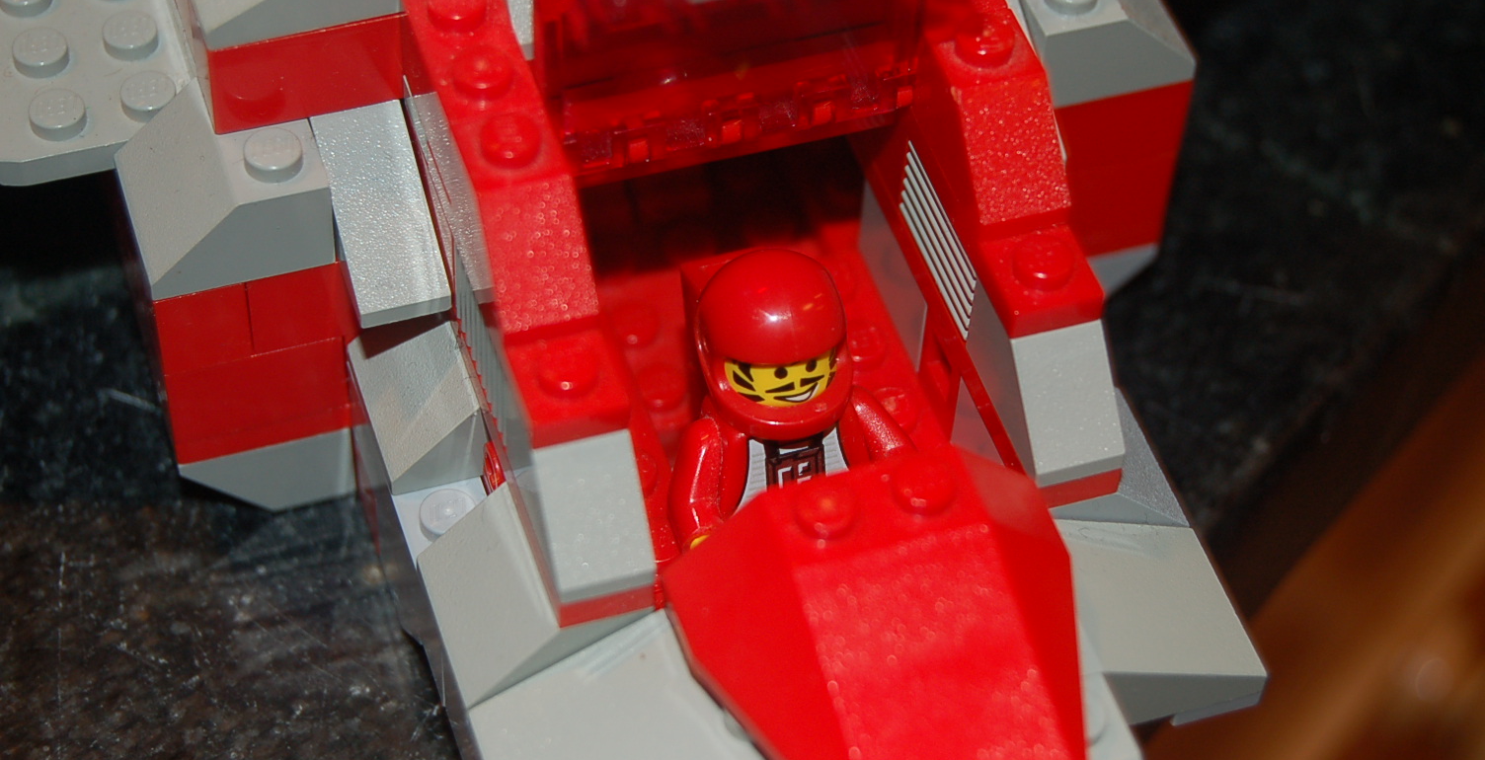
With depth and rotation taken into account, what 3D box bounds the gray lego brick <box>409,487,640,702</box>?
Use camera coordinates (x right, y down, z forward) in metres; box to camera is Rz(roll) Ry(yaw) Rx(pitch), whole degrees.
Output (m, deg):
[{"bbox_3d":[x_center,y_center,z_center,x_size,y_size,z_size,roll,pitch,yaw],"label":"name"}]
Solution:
[{"bbox_3d":[-0.017,0.017,0.263,0.016,0.010,0.016,-13,52,-14],"label":"gray lego brick"}]

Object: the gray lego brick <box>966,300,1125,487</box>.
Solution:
[{"bbox_3d":[0.025,-0.001,0.264,0.008,0.010,0.016,-13,52,-14],"label":"gray lego brick"}]

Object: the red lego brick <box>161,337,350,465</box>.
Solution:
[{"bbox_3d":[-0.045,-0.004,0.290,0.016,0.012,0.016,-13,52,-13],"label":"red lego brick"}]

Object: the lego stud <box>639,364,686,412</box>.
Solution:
[{"bbox_3d":[-0.008,0.000,0.296,0.005,0.002,0.005,1,50,-2],"label":"lego stud"}]

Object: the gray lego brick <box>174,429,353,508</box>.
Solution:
[{"bbox_3d":[-0.046,0.003,0.299,0.016,0.010,0.016,-13,52,-13],"label":"gray lego brick"}]

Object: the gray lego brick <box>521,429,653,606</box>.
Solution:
[{"bbox_3d":[-0.013,0.008,0.255,0.008,0.010,0.015,-13,52,-13],"label":"gray lego brick"}]

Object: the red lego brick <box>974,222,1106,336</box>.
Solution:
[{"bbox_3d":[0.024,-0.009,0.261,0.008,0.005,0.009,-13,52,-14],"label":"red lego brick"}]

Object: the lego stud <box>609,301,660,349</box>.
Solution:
[{"bbox_3d":[-0.010,-0.005,0.301,0.005,0.002,0.005,1,50,-2],"label":"lego stud"}]

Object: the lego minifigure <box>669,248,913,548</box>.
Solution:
[{"bbox_3d":[0.003,0.005,0.273,0.021,0.031,0.021,-13,52,-14],"label":"lego minifigure"}]

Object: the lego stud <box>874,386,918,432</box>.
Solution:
[{"bbox_3d":[0.013,0.003,0.282,0.005,0.002,0.005,2,50,-2],"label":"lego stud"}]

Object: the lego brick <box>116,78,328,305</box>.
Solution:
[{"bbox_3d":[-0.044,-0.018,0.273,0.016,0.011,0.016,-13,52,-14],"label":"lego brick"}]

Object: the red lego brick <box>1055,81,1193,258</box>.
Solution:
[{"bbox_3d":[0.031,-0.024,0.305,0.016,0.022,0.016,-13,52,-14],"label":"red lego brick"}]

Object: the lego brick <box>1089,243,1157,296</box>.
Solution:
[{"bbox_3d":[0.030,-0.014,0.317,0.016,0.010,0.016,-13,52,-13],"label":"lego brick"}]

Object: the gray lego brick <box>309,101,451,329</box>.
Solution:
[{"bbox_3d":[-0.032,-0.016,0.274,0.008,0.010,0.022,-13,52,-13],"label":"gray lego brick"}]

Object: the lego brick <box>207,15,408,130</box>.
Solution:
[{"bbox_3d":[-0.038,-0.028,0.271,0.016,0.010,0.008,-13,52,-14],"label":"lego brick"}]

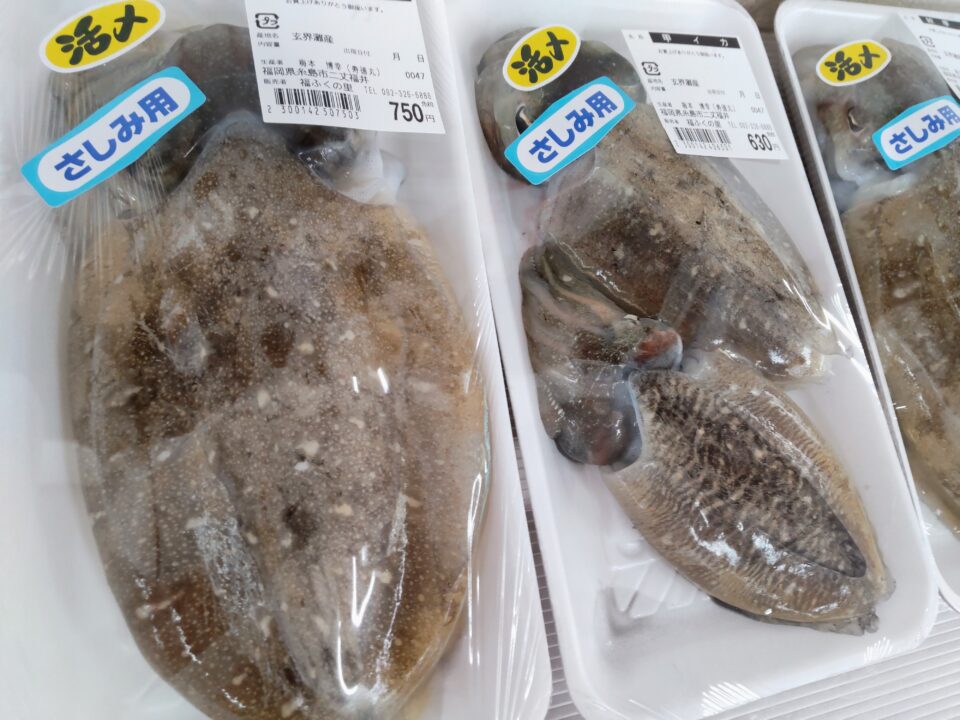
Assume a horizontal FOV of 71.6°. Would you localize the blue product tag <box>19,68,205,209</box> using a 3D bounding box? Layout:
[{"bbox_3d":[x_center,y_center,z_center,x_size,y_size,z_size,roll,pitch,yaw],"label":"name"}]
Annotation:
[{"bbox_3d":[-0.100,-0.062,0.184,0.018,0.002,0.053,44,73,-3],"label":"blue product tag"}]

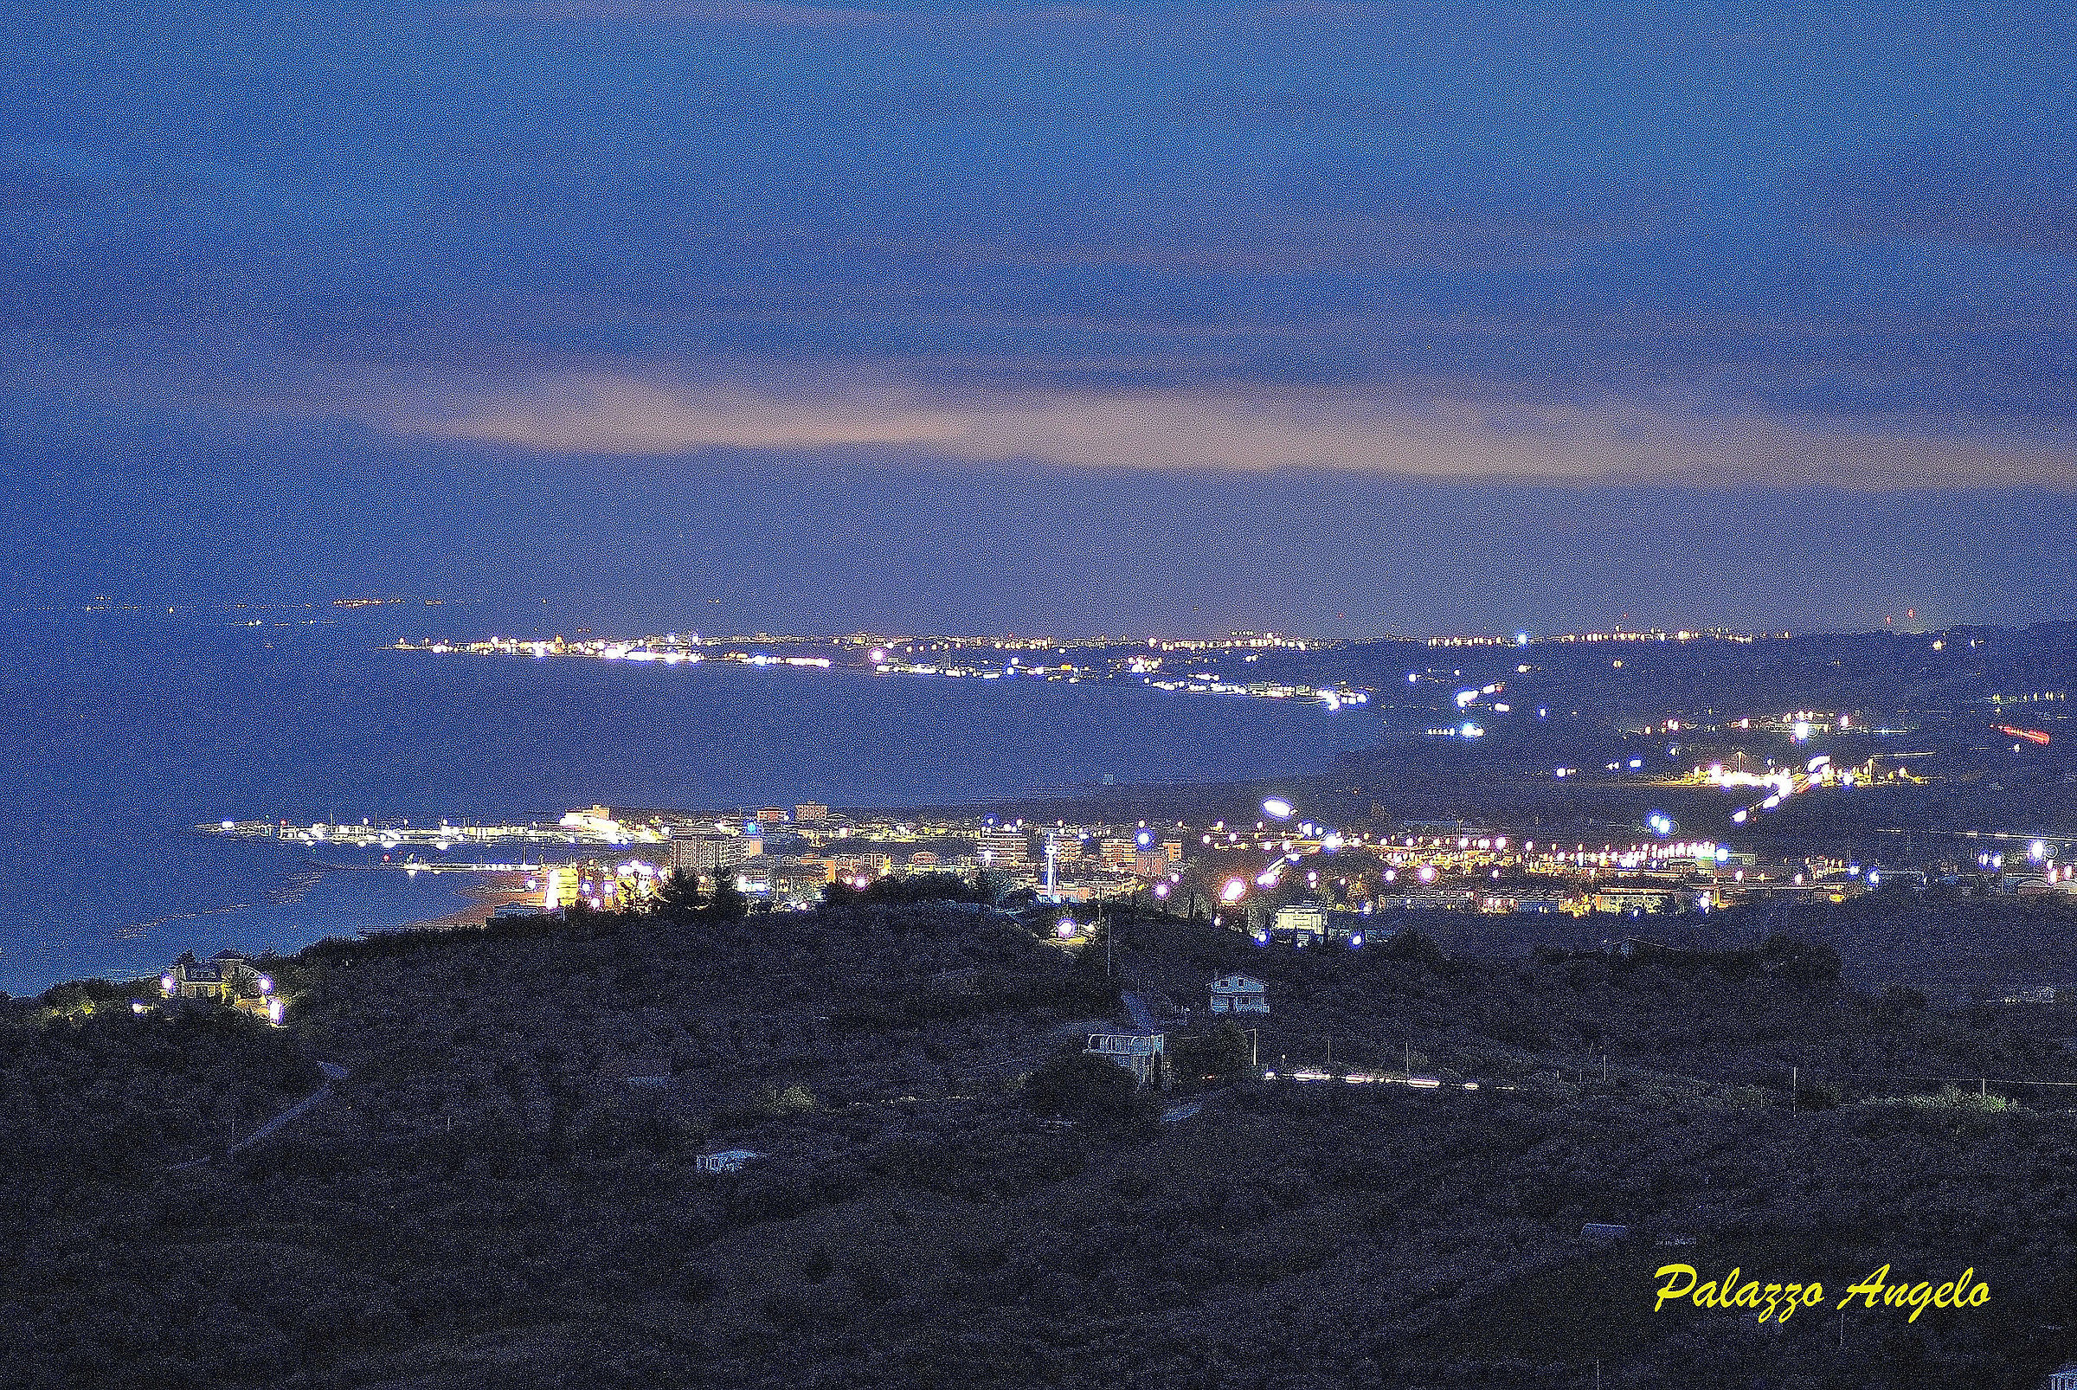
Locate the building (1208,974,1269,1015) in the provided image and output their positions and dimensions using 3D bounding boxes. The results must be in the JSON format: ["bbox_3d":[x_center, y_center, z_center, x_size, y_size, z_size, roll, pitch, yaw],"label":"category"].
[{"bbox_3d":[33.988,51.018,1800.000,10.000,6.600,9.500,0,1,0],"label":"building"}]

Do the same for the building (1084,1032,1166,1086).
[{"bbox_3d":[13.958,58.300,1690.000,11.200,8.300,8.000,0,1,17],"label":"building"}]

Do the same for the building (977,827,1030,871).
[{"bbox_3d":[-22.774,100.273,6900.000,33.000,27.500,15.000,0,1,0],"label":"building"}]

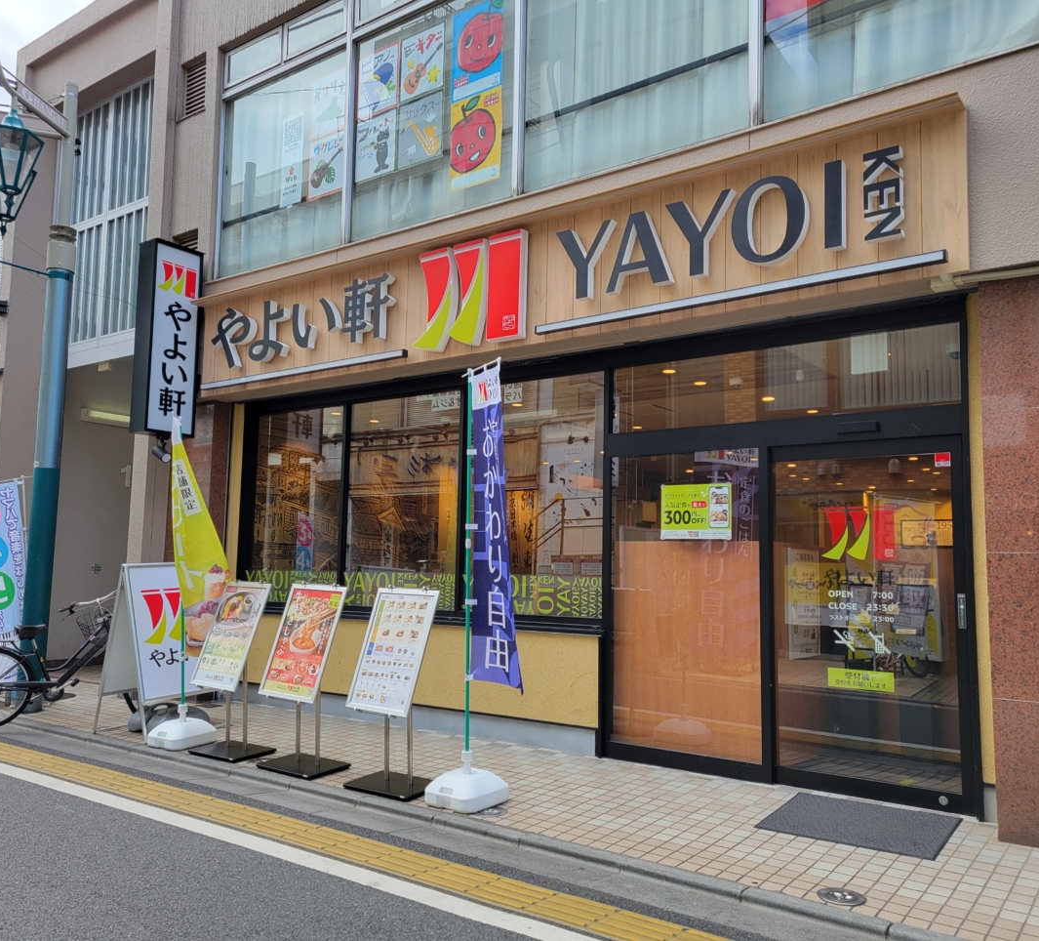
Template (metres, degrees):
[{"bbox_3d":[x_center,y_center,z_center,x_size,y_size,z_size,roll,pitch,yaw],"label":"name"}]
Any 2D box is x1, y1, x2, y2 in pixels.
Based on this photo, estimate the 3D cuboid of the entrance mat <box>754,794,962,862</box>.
[{"bbox_3d":[1.799,1.865,4.989,0.894,0.012,0.734,-3,-3,35],"label":"entrance mat"}]

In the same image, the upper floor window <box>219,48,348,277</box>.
[{"bbox_3d":[-2.209,-2.838,8.747,1.850,1.870,0.080,-3,-7,37],"label":"upper floor window"}]

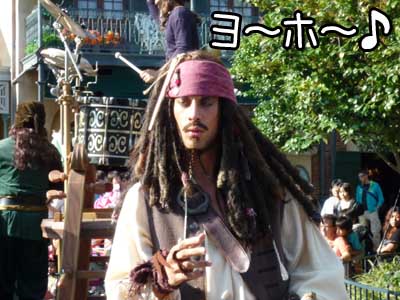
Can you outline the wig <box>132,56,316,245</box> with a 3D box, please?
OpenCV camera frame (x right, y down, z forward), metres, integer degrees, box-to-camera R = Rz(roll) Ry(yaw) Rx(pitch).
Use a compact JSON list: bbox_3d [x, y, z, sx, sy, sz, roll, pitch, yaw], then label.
[{"bbox_3d":[0.059,-0.004,2.850,0.430,0.480,0.310,0,-1,17],"label":"wig"}]

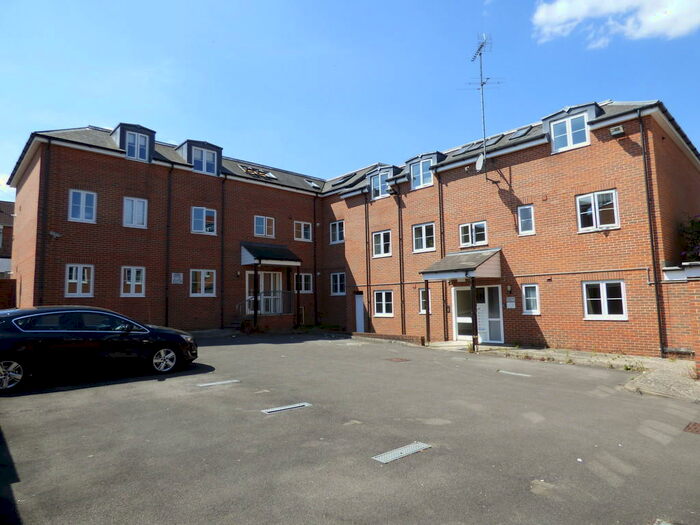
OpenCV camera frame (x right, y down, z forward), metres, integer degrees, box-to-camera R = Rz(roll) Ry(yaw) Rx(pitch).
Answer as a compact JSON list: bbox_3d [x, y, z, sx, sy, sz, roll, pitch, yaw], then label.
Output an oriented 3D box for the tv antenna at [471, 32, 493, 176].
[{"bbox_3d":[4.886,-5.640,14.830,0.650,4.850,1.300,0,-6,-7],"label":"tv antenna"}]

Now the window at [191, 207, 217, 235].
[{"bbox_3d":[-6.339,-1.772,17.631,1.104,1.165,0.100,4,-8,-42],"label":"window"}]

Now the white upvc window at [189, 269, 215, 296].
[{"bbox_3d":[-6.278,0.887,17.297,1.138,1.181,0.120,4,-8,-41],"label":"white upvc window"}]

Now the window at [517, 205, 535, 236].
[{"bbox_3d":[6.007,-1.427,13.757,0.540,1.040,0.110,-6,-8,43],"label":"window"}]

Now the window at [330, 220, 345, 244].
[{"bbox_3d":[-0.634,-1.535,20.926,1.012,1.148,0.100,-6,-8,42],"label":"window"}]

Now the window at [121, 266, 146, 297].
[{"bbox_3d":[-8.323,0.756,15.548,0.848,1.152,0.100,4,-8,-42],"label":"window"}]

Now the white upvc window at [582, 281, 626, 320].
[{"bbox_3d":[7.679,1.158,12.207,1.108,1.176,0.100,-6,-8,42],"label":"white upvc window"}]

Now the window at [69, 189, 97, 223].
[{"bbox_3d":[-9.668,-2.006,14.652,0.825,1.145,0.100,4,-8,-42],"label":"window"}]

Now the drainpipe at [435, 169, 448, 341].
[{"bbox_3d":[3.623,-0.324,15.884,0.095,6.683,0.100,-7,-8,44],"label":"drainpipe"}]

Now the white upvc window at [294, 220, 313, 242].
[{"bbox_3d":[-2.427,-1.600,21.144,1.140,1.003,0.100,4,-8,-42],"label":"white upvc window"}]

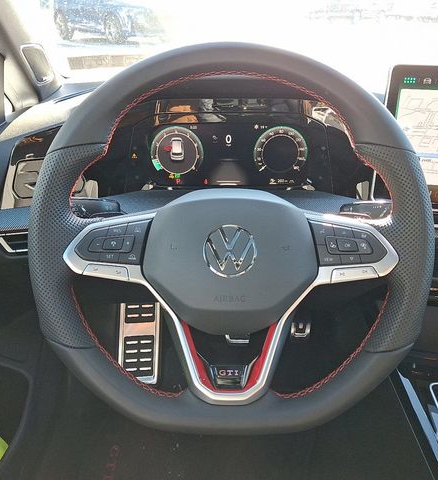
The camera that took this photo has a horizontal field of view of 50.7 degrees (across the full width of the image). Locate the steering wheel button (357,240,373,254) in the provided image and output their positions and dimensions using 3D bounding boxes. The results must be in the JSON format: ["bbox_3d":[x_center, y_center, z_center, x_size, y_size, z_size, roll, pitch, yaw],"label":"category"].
[{"bbox_3d":[0.136,0.007,0.429,0.015,0.013,0.006,0,2,0],"label":"steering wheel button"}]

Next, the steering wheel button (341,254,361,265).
[{"bbox_3d":[0.123,0.018,0.428,0.019,0.009,0.006,-3,2,0],"label":"steering wheel button"}]

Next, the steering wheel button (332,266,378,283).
[{"bbox_3d":[0.125,0.032,0.426,0.043,0.013,0.007,-5,0,0],"label":"steering wheel button"}]

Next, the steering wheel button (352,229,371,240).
[{"bbox_3d":[0.133,-0.005,0.429,0.018,0.011,0.006,5,2,0],"label":"steering wheel button"}]

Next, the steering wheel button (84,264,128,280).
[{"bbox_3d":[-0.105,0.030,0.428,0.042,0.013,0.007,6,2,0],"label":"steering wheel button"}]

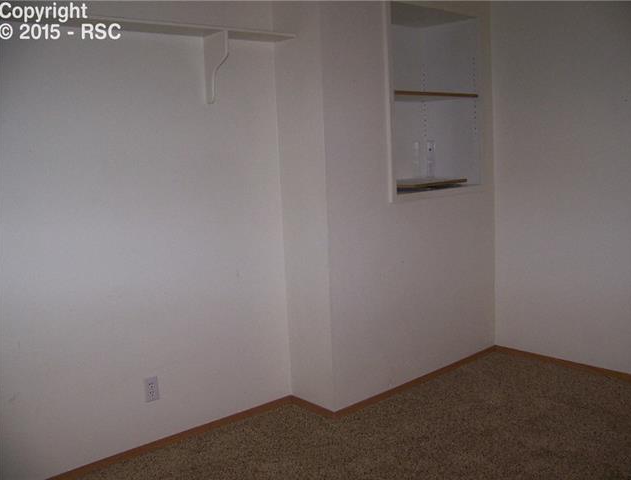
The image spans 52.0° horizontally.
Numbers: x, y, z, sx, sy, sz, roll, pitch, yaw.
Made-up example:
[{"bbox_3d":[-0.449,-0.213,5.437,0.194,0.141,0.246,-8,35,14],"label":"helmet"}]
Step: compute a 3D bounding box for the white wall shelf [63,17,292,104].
[{"bbox_3d":[-0.643,-0.804,2.957,1.315,0.333,0.180,-10,11,-40],"label":"white wall shelf"}]

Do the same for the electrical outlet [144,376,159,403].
[{"bbox_3d":[-0.783,0.723,3.112,0.069,0.114,0.010,-10,11,-40],"label":"electrical outlet"}]

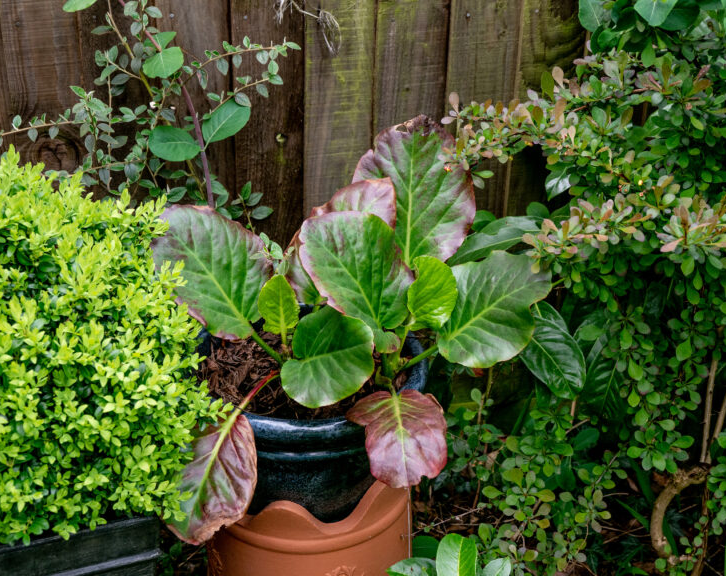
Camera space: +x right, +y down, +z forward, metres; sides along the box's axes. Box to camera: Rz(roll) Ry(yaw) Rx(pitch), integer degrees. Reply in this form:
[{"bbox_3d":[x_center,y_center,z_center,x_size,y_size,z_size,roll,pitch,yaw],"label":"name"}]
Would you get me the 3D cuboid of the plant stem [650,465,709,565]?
[{"bbox_3d":[0.497,0.356,2.020,0.085,0.160,0.060,1,25,0],"label":"plant stem"}]

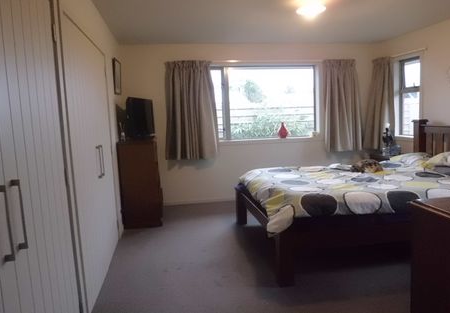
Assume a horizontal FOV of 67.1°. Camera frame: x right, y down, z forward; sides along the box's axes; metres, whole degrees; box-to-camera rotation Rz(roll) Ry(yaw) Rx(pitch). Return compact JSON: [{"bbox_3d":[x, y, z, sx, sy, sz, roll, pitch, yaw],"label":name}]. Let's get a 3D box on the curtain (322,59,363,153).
[{"bbox_3d":[1.887,-0.800,5.388,0.650,1.430,0.150,-4,7,-10],"label":"curtain"}]

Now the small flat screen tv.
[{"bbox_3d":[-1.093,-0.497,4.410,0.100,0.510,0.630,-1,7,13],"label":"small flat screen tv"}]

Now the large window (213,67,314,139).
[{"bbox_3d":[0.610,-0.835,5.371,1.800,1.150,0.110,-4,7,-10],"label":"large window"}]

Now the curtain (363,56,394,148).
[{"bbox_3d":[2.370,-0.800,5.209,0.150,1.410,0.530,-4,7,-10],"label":"curtain"}]

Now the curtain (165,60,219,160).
[{"bbox_3d":[-0.500,-0.672,4.966,0.740,1.420,0.160,-4,7,-10],"label":"curtain"}]

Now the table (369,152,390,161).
[{"bbox_3d":[2.400,0.314,4.844,0.420,0.650,0.480,-4,7,-10],"label":"table"}]

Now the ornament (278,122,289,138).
[{"bbox_3d":[0.929,-0.406,5.403,0.145,0.260,0.120,-4,7,-10],"label":"ornament"}]

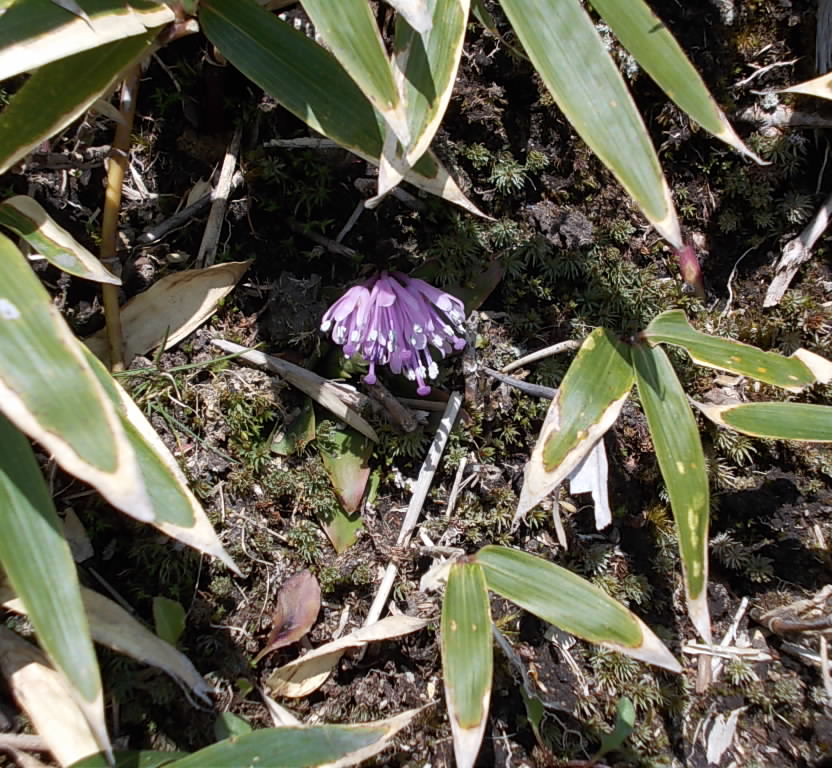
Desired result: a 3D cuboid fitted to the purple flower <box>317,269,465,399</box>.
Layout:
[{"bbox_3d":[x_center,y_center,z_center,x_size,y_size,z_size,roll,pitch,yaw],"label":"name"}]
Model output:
[{"bbox_3d":[-0.007,-0.016,0.650,0.045,0.037,0.041,0,46,0],"label":"purple flower"}]

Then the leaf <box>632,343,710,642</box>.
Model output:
[{"bbox_3d":[0.078,0.033,0.639,0.019,0.014,0.097,-8,70,-5],"label":"leaf"}]

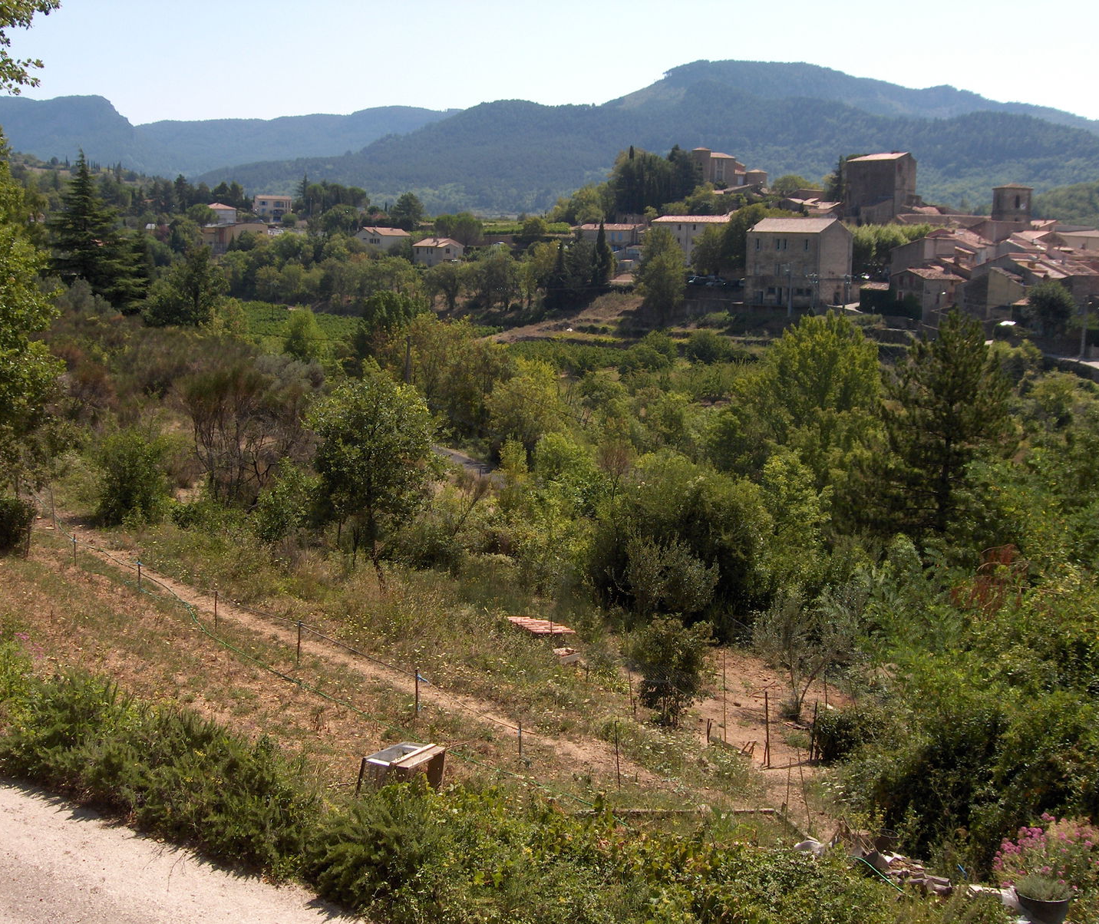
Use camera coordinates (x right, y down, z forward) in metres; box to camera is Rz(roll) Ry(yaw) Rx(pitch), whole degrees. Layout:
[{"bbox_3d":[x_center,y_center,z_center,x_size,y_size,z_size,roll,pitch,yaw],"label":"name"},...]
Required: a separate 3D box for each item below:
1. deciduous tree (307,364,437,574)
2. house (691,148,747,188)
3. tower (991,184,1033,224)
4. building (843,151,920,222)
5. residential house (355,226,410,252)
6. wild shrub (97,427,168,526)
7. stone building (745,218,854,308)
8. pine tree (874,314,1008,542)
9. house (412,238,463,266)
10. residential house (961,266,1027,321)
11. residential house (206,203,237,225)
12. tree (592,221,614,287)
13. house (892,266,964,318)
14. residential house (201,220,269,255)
[{"bbox_3d":[-4.045,0.355,32.000,3.000,5.000,3.000,0,10,0],"label":"deciduous tree"},{"bbox_3d":[49.050,-85.120,402.000,13.250,10.410,10.350,0,8,-10],"label":"house"},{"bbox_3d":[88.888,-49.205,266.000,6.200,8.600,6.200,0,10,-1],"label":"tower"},{"bbox_3d":[63.777,-52.508,265.000,10.800,14.000,9.000,8,13,40],"label":"building"},{"bbox_3d":[-46.140,-61.820,385.000,11.990,6.470,10.290,-5,10,-38],"label":"residential house"},{"bbox_3d":[-13.120,0.470,43.500,2.350,3.040,2.350,1,8,0],"label":"wild shrub"},{"bbox_3d":[40.130,-31.950,222.000,12.110,13.730,14.080,6,9,31],"label":"stone building"},{"bbox_3d":[14.215,-1.143,50.000,4.900,8.600,4.900,0,10,0],"label":"pine tree"},{"bbox_3d":[-27.597,-51.987,345.000,10.000,7.600,10.000,8,13,38],"label":"house"},{"bbox_3d":[67.040,-25.360,209.000,6.600,7.850,6.030,-2,9,-21],"label":"residential house"},{"bbox_3d":[-103.184,-77.754,435.000,10.200,7.400,9.000,-2,10,-8],"label":"residential house"},{"bbox_3d":[9.970,-38.620,257.000,4.090,12.460,4.090,1,8,0],"label":"tree"},{"bbox_3d":[58.680,-26.240,215.000,7.590,8.050,7.300,-3,9,-25],"label":"house"},{"bbox_3d":[-94.100,-66.920,415.000,13.710,9.170,14.200,8,11,42],"label":"residential house"}]

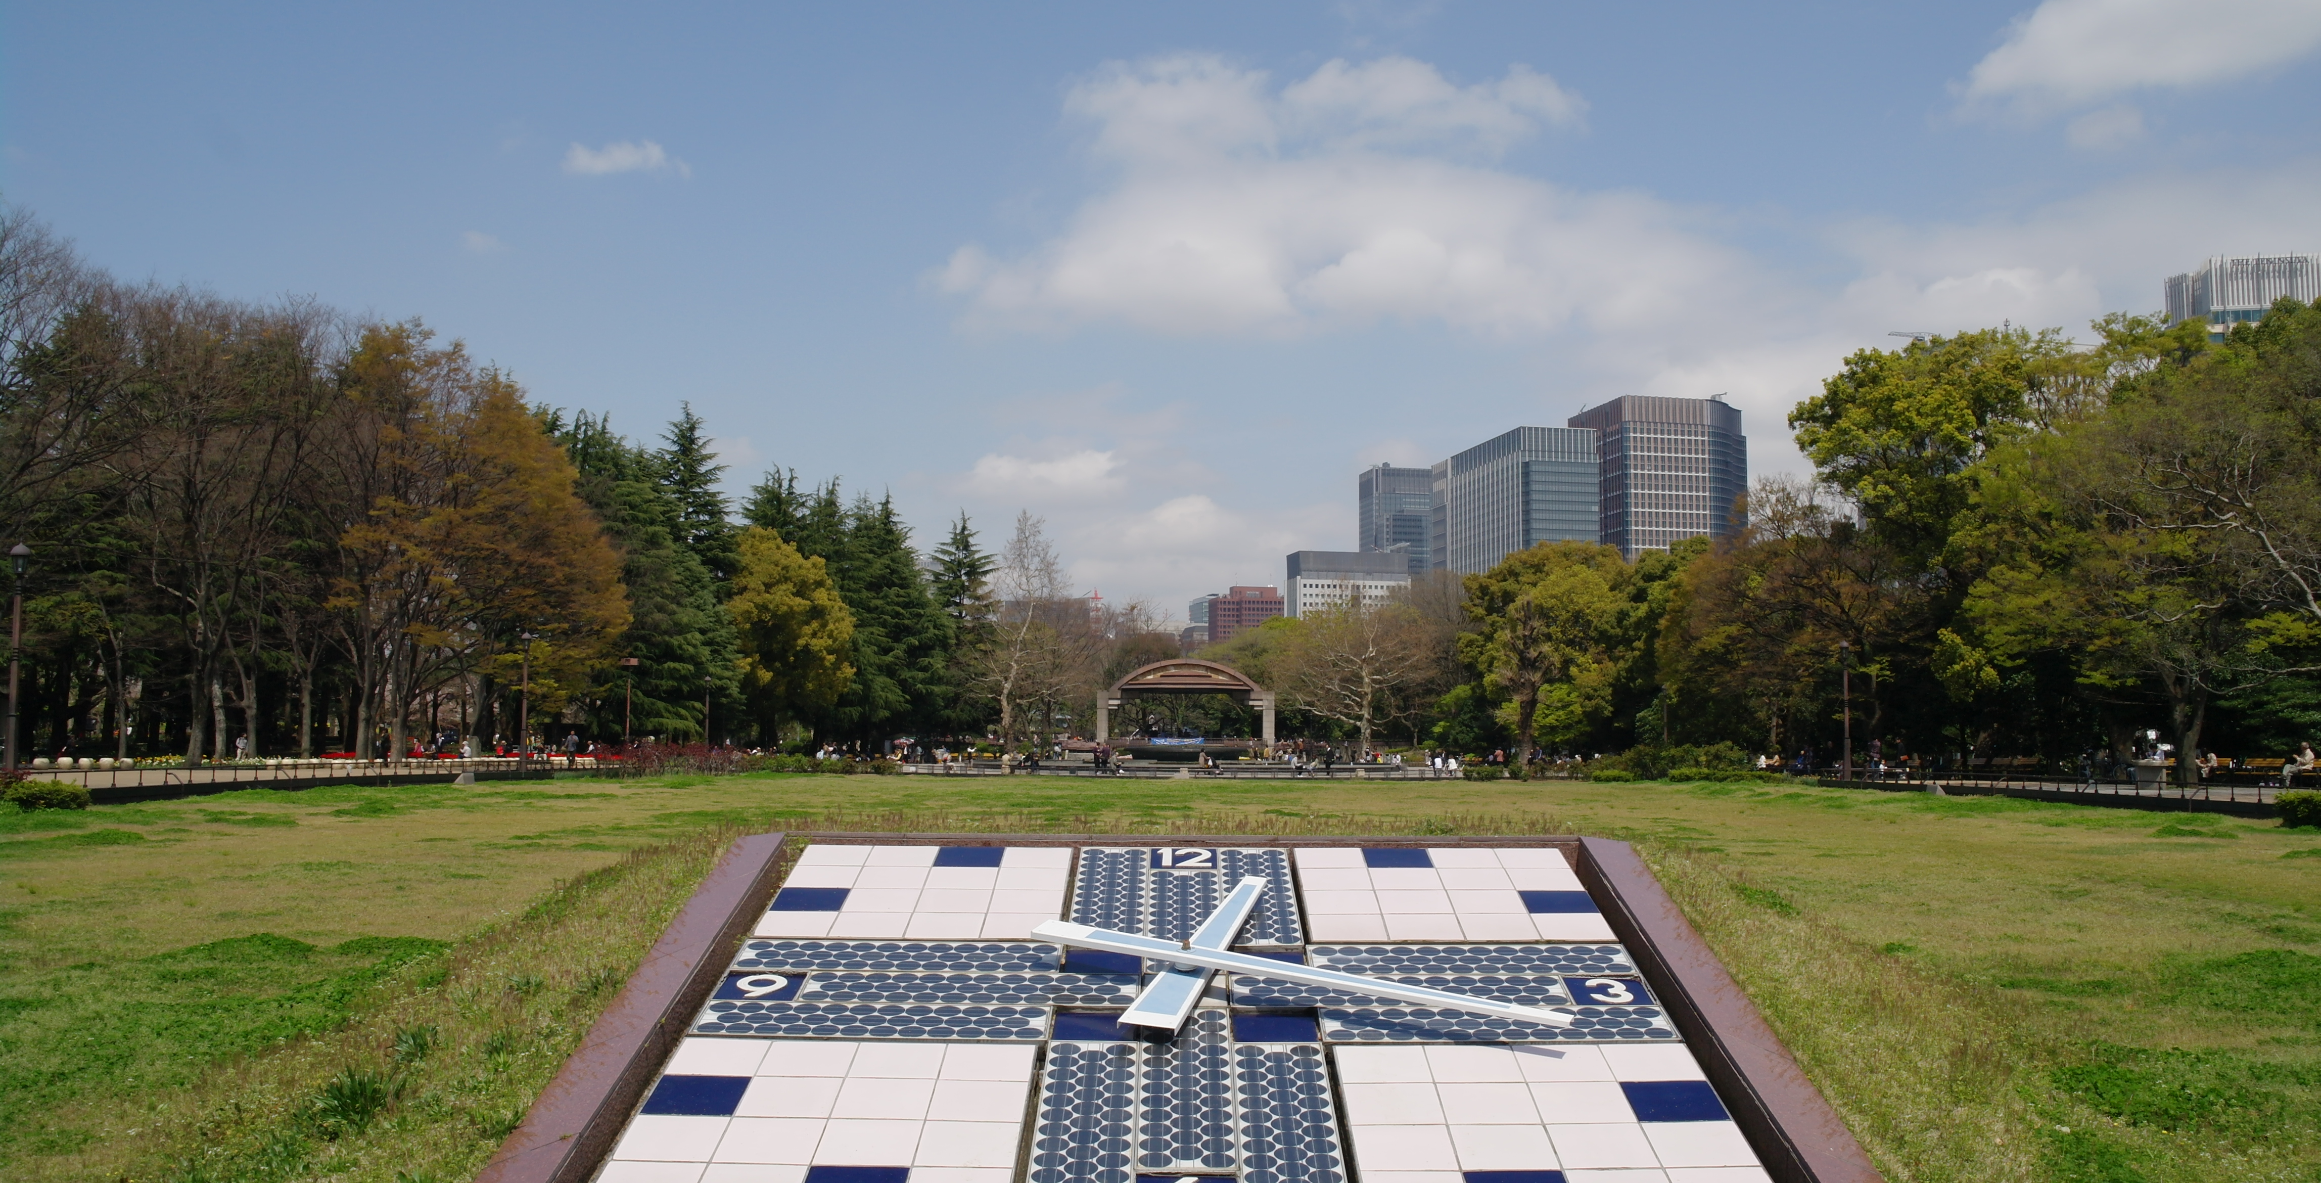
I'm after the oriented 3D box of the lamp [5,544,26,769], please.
[{"bbox_3d":[-26.190,1.641,39.777,0.500,5.500,0.500,0,-5,0],"label":"lamp"}]

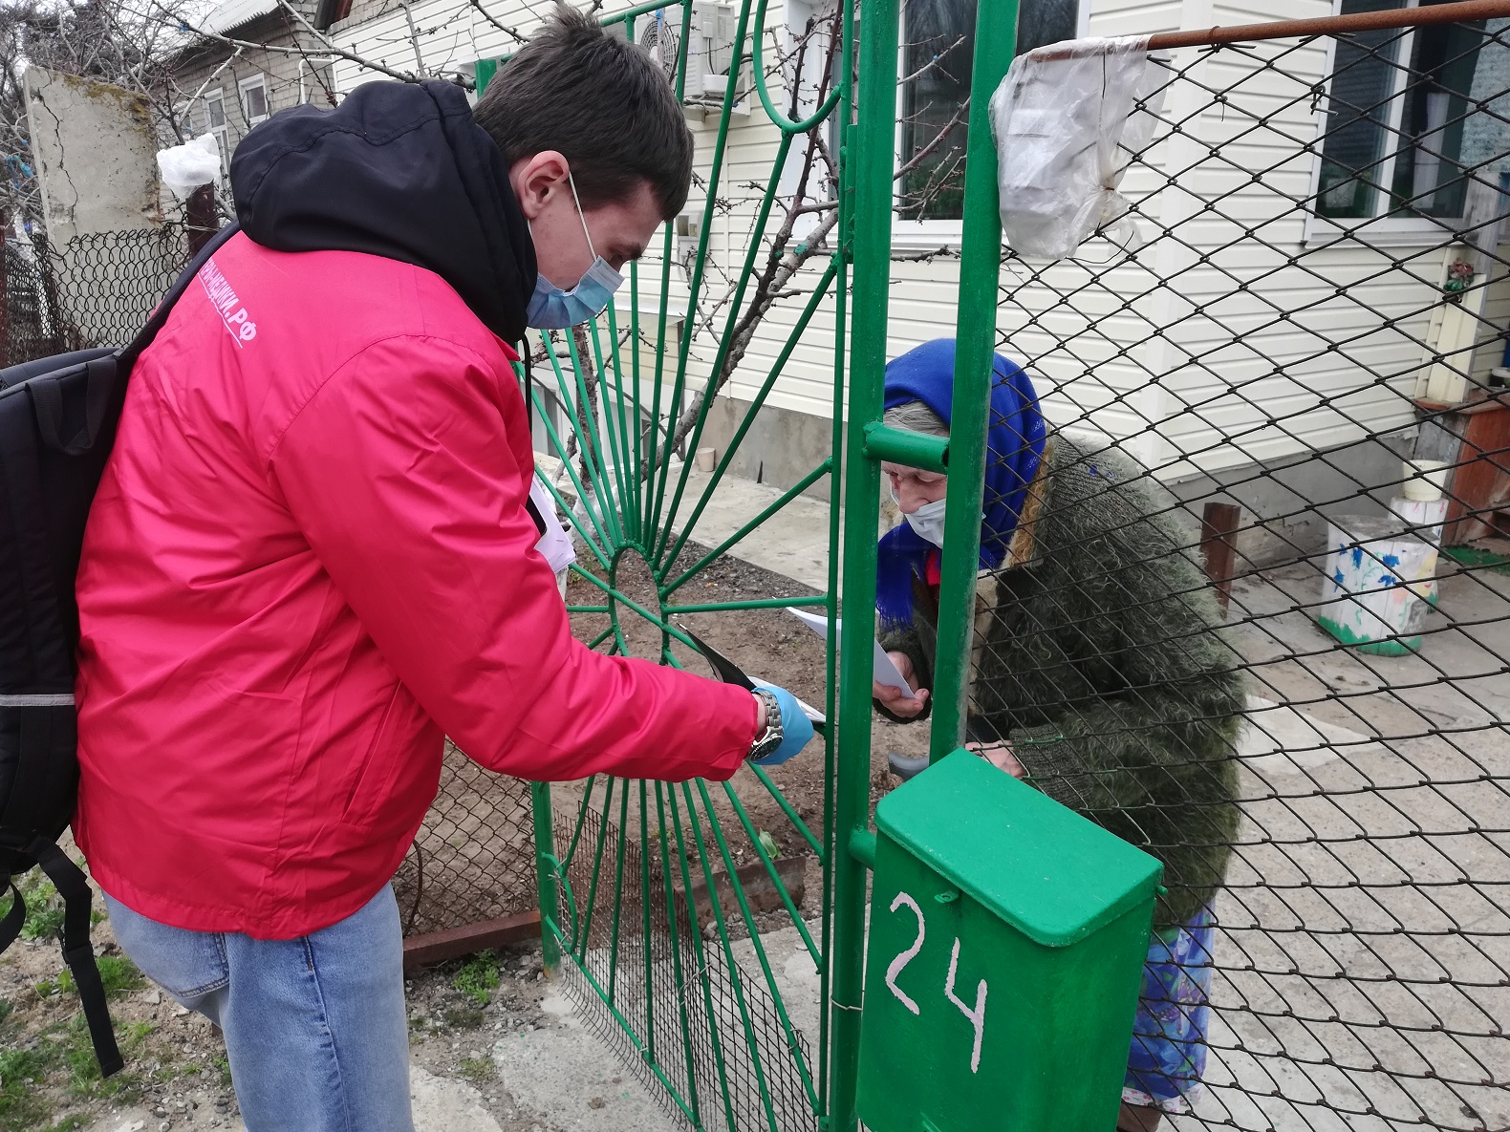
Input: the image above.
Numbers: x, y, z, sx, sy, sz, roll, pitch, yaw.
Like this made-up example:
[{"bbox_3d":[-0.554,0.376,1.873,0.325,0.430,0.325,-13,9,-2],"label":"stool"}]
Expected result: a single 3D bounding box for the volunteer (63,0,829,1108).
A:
[{"bbox_3d":[-0.324,0.305,1.214,0.680,1.665,0.560,-7,17,-25],"label":"volunteer"}]

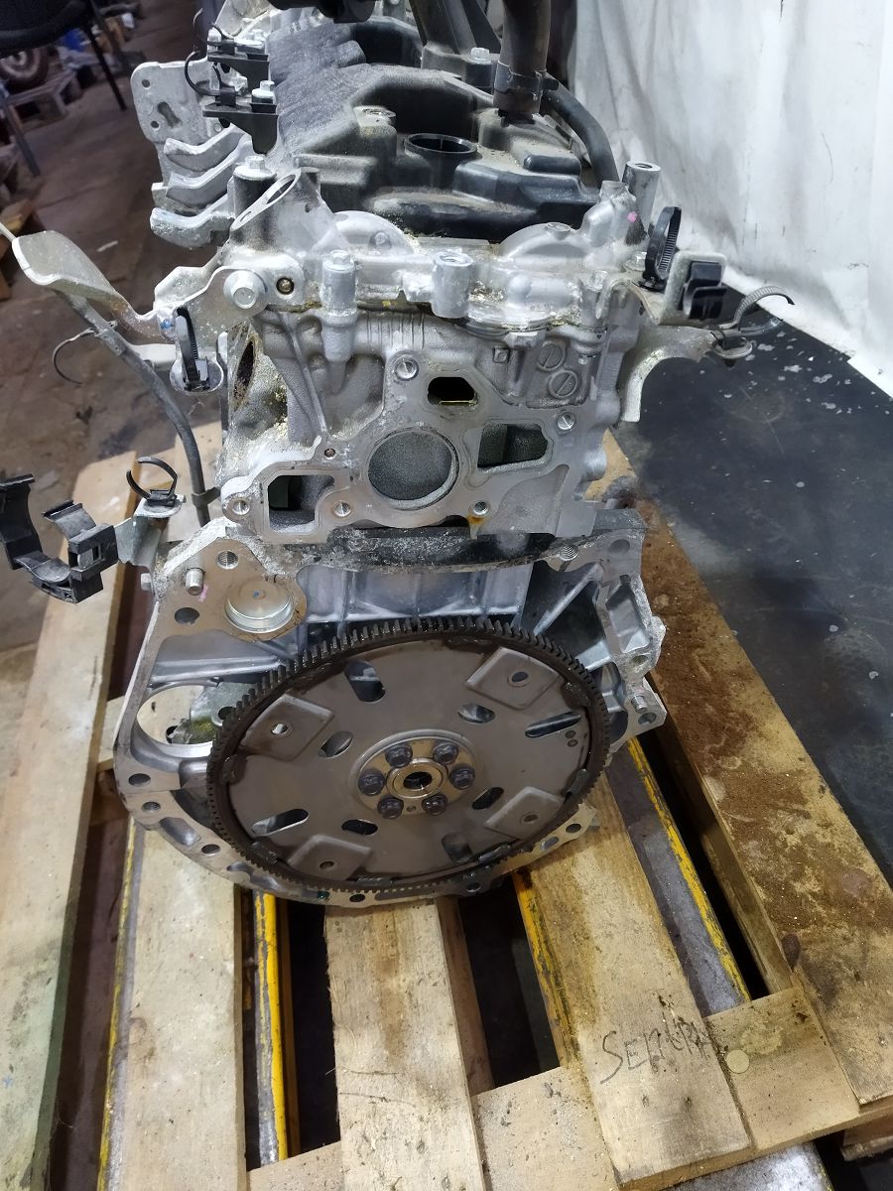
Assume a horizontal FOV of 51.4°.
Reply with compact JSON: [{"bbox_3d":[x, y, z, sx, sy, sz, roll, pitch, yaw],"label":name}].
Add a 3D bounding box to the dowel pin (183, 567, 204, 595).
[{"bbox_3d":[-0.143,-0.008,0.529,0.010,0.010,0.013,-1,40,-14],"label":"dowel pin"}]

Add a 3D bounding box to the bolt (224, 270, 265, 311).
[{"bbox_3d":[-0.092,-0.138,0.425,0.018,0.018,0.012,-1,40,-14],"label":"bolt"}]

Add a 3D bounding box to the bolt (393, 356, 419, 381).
[{"bbox_3d":[-0.020,-0.115,0.470,0.012,0.012,0.008,-1,40,-14],"label":"bolt"}]

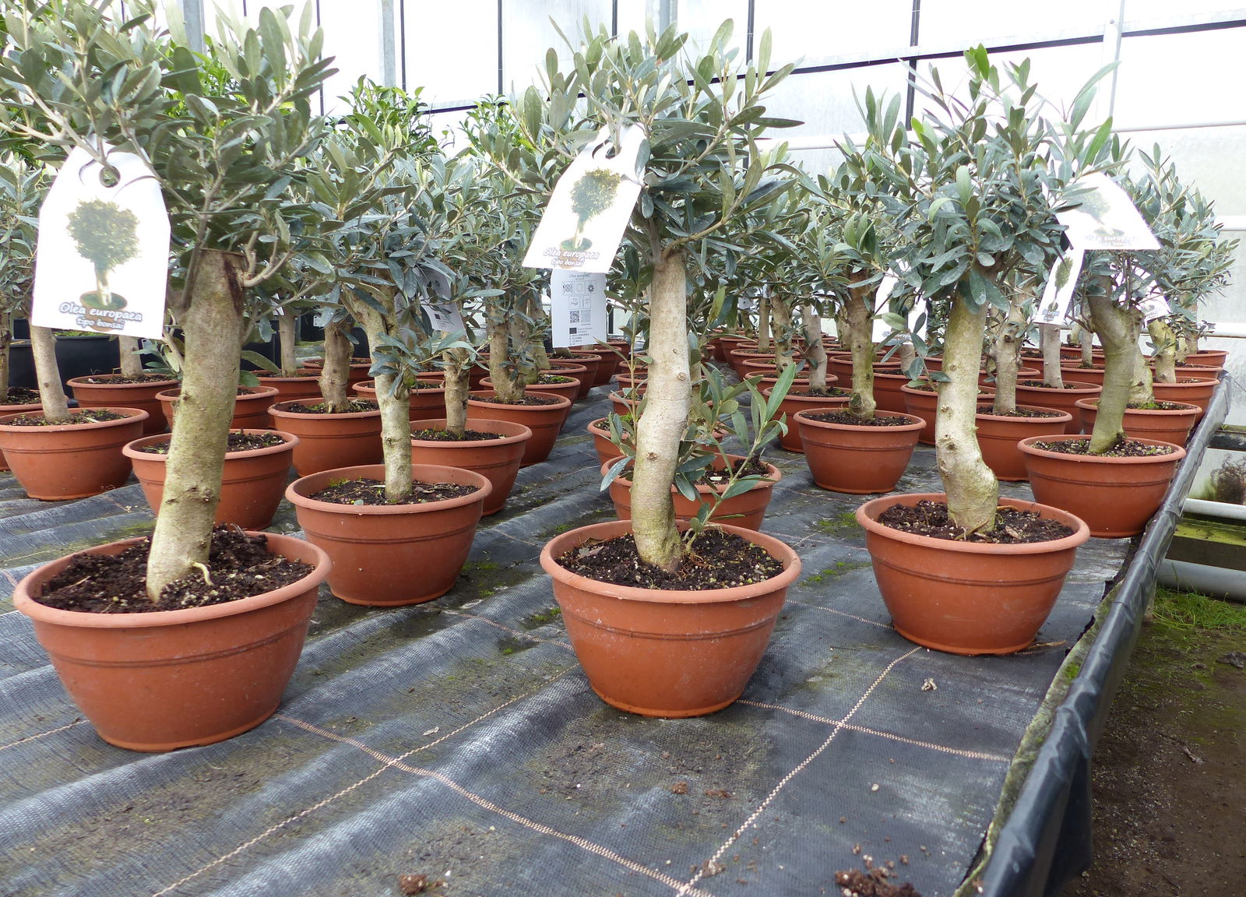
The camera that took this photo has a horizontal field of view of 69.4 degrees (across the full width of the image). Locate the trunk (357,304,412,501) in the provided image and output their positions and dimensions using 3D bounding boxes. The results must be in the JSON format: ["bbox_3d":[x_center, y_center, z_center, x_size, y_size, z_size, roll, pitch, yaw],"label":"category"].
[{"bbox_3d":[-0.301,-0.057,1.137,0.067,0.247,0.054,-2,11,-15],"label":"trunk"}]

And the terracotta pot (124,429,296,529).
[{"bbox_3d":[-0.667,0.055,1.477,0.255,0.134,0.255,1,11,0],"label":"terracotta pot"}]

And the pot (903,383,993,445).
[{"bbox_3d":[0.869,-0.089,2.395,0.256,0.136,0.256,1,10,0],"label":"pot"}]

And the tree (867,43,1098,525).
[{"bbox_3d":[0.404,-0.166,1.013,0.252,0.530,0.237,5,11,21],"label":"tree"}]

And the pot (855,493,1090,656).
[{"bbox_3d":[0.376,0.137,0.992,0.238,0.125,0.238,1,11,0],"label":"pot"}]

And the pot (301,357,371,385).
[{"bbox_3d":[-0.851,-0.199,2.776,0.255,0.134,0.255,1,11,0],"label":"pot"}]

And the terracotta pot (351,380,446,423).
[{"bbox_3d":[-0.497,-0.085,2.075,0.238,0.125,0.238,1,11,0],"label":"terracotta pot"}]

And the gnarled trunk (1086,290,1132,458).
[{"bbox_3d":[0.761,-0.117,1.406,0.063,0.251,0.056,7,12,28],"label":"gnarled trunk"}]

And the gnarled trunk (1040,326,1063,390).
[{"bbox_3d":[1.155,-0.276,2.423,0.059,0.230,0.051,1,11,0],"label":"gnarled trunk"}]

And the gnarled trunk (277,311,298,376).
[{"bbox_3d":[-0.902,-0.287,2.418,0.054,0.181,0.046,-3,11,-20],"label":"gnarled trunk"}]

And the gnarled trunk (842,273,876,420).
[{"bbox_3d":[0.502,-0.221,1.917,0.077,0.309,0.072,1,10,0],"label":"gnarled trunk"}]

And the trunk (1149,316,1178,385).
[{"bbox_3d":[1.467,-0.266,2.443,0.068,0.184,0.062,7,12,30],"label":"trunk"}]

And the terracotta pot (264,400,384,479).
[{"bbox_3d":[-0.612,-0.023,1.907,0.256,0.136,0.256,1,10,0],"label":"terracotta pot"}]

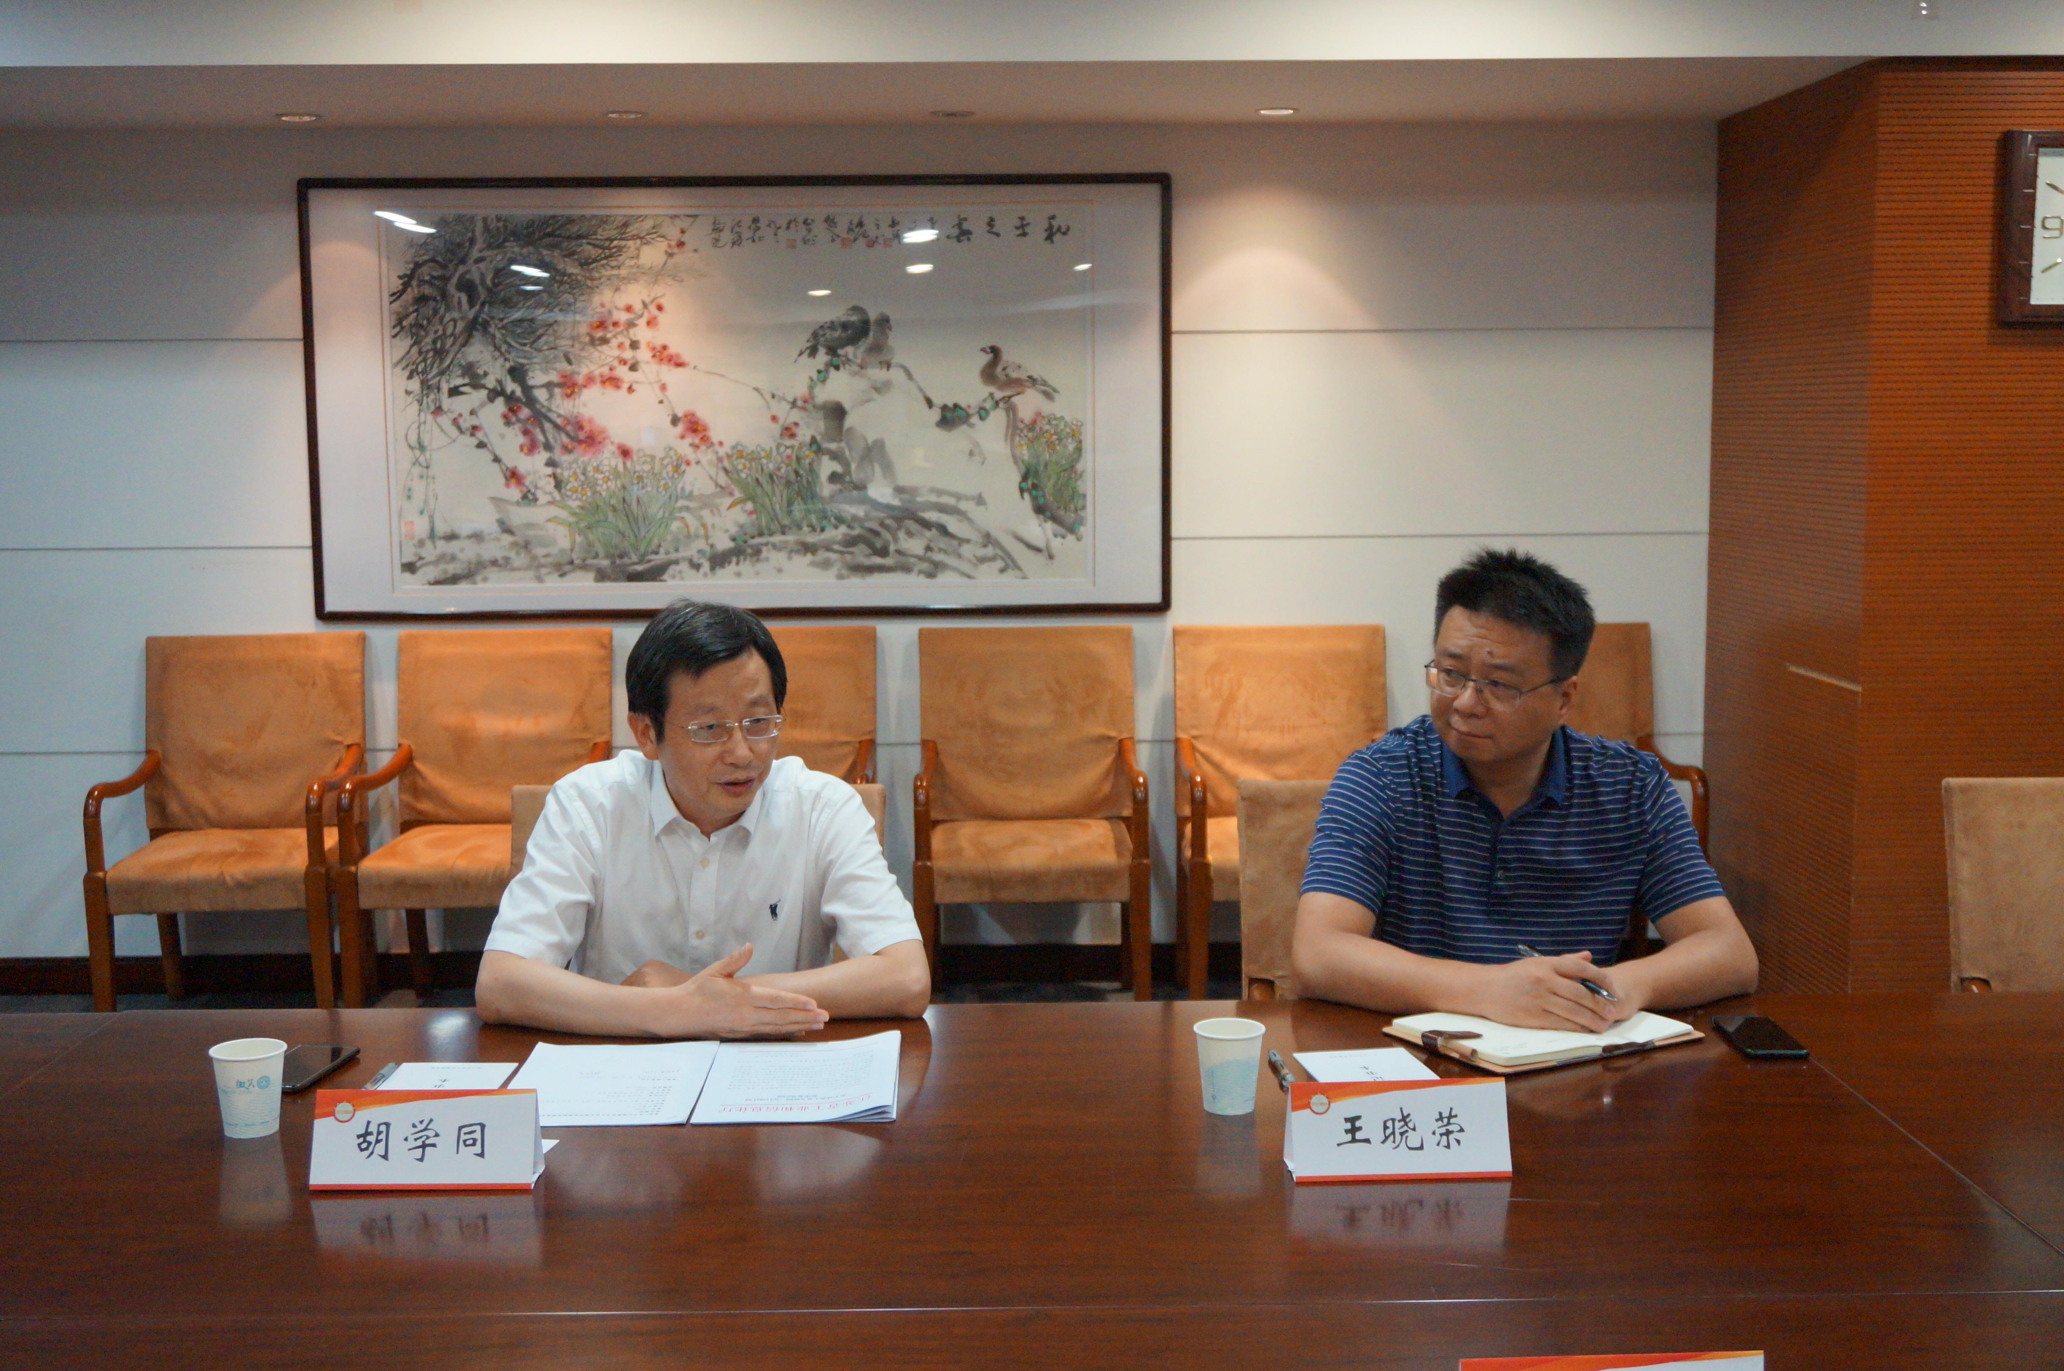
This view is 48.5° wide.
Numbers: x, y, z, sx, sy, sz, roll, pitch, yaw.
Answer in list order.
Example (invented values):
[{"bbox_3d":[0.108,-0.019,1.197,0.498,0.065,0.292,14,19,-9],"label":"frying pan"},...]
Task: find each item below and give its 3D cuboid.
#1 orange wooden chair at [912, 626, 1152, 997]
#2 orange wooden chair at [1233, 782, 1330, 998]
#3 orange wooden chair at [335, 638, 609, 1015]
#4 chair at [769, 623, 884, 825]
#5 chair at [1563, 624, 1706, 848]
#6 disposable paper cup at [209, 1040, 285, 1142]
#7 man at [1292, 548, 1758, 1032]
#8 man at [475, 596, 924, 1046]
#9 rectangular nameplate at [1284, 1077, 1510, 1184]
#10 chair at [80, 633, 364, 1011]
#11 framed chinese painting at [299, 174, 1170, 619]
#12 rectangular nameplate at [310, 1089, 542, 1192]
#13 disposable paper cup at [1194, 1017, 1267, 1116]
[{"bbox_3d":[-0.005,0.355,5.619,0.565,0.952,0.600,-1,7,-1],"label":"orange wooden chair"},{"bbox_3d":[0.576,0.639,3.117,0.565,0.952,0.600,-1,7,-1],"label":"orange wooden chair"},{"bbox_3d":[-1.329,0.353,5.590,0.575,0.945,0.610,-1,7,-3],"label":"orange wooden chair"},{"bbox_3d":[-0.659,0.349,5.598,0.575,0.945,0.610,-1,7,-1],"label":"chair"},{"bbox_3d":[1.306,0.343,5.648,0.565,0.952,0.600,0,7,2],"label":"chair"},{"bbox_3d":[-0.779,0.402,2.276,0.075,0.087,0.075,-1,7,-1],"label":"disposable paper cup"},{"bbox_3d":[0.617,0.474,2.950,0.580,1.280,0.760,0,7,3],"label":"man"},{"bbox_3d":[-0.395,0.522,2.860,0.550,1.255,0.700,-1,7,-7],"label":"man"},{"bbox_3d":[0.342,0.411,2.142,0.203,0.082,0.070,-1,7,-4],"label":"rectangular nameplate"},{"bbox_3d":[-1.927,0.373,5.575,0.565,0.952,0.600,-1,7,-5],"label":"chair"},{"bbox_3d":[-0.741,-0.730,5.829,2.180,1.102,0.040,-1,7,-1],"label":"framed chinese painting"},{"bbox_3d":[-0.576,0.429,2.185,0.210,0.087,0.067,0,7,0],"label":"rectangular nameplate"},{"bbox_3d":[0.202,0.389,2.327,0.075,0.087,0.075,0,7,0],"label":"disposable paper cup"}]

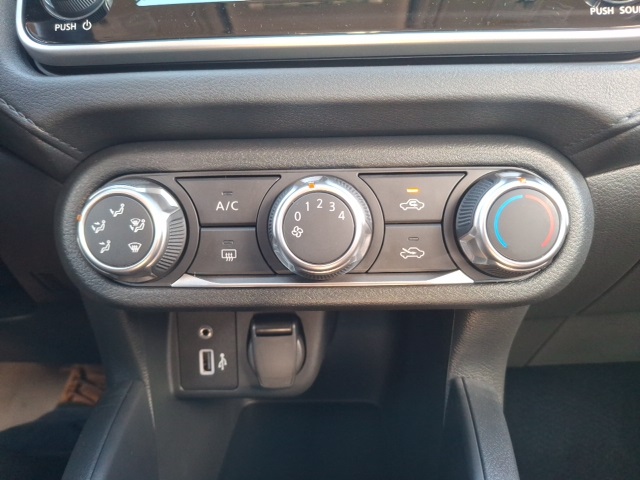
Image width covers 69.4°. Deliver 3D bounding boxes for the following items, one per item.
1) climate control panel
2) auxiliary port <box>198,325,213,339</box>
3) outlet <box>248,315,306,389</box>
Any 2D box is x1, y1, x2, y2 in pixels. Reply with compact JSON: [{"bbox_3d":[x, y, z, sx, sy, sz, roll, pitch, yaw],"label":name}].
[{"bbox_3d":[0.002,-0.007,0.244,0.258,0.064,0.030,-1,1,0],"label":"climate control panel"},{"bbox_3d":[-0.070,0.056,0.282,0.009,0.009,0.005,-1,9,0],"label":"auxiliary port"},{"bbox_3d":[-0.025,0.067,0.276,0.035,0.045,0.020,-1,9,0],"label":"outlet"}]

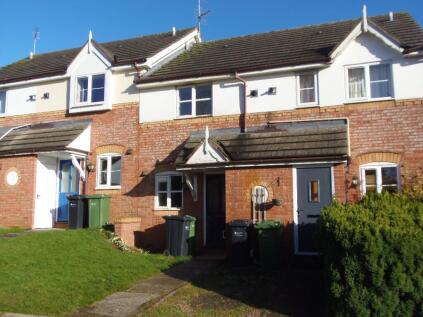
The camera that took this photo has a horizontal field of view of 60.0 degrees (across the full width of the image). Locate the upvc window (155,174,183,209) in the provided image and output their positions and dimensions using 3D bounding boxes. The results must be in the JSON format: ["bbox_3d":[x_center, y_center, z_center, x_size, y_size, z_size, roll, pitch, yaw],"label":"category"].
[{"bbox_3d":[-1.228,0.961,10.739,0.895,1.097,0.100,-3,-8,18],"label":"upvc window"}]

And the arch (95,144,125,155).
[{"bbox_3d":[-3.151,-0.255,11.488,1.023,0.260,0.110,-3,-8,18],"label":"arch"}]

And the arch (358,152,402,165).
[{"bbox_3d":[4.168,0.028,9.133,0.981,0.269,0.110,-3,-8,18],"label":"arch"}]

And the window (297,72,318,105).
[{"bbox_3d":[2.609,-1.840,9.928,0.599,0.927,0.100,-3,-8,18],"label":"window"}]

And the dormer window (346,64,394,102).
[{"bbox_3d":[4.066,-1.942,9.453,1.117,0.980,0.100,-3,-8,18],"label":"dormer window"}]

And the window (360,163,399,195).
[{"bbox_3d":[4.206,0.697,9.094,0.916,1.080,0.100,-3,-8,18],"label":"window"}]

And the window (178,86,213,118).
[{"bbox_3d":[-0.485,-1.668,10.823,1.116,0.900,0.100,-3,-8,18],"label":"window"}]

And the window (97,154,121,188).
[{"bbox_3d":[-3.176,0.412,11.460,0.903,1.101,0.100,-3,-8,18],"label":"window"}]

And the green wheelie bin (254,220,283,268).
[{"bbox_3d":[1.314,1.923,8.270,0.550,1.030,0.660,-2,-8,12],"label":"green wheelie bin"}]

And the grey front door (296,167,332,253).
[{"bbox_3d":[2.408,1.199,8.527,0.925,2.006,0.100,-3,-8,18],"label":"grey front door"}]

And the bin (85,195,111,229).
[{"bbox_3d":[-3.389,1.566,10.949,0.550,1.030,0.660,-3,-8,16],"label":"bin"}]

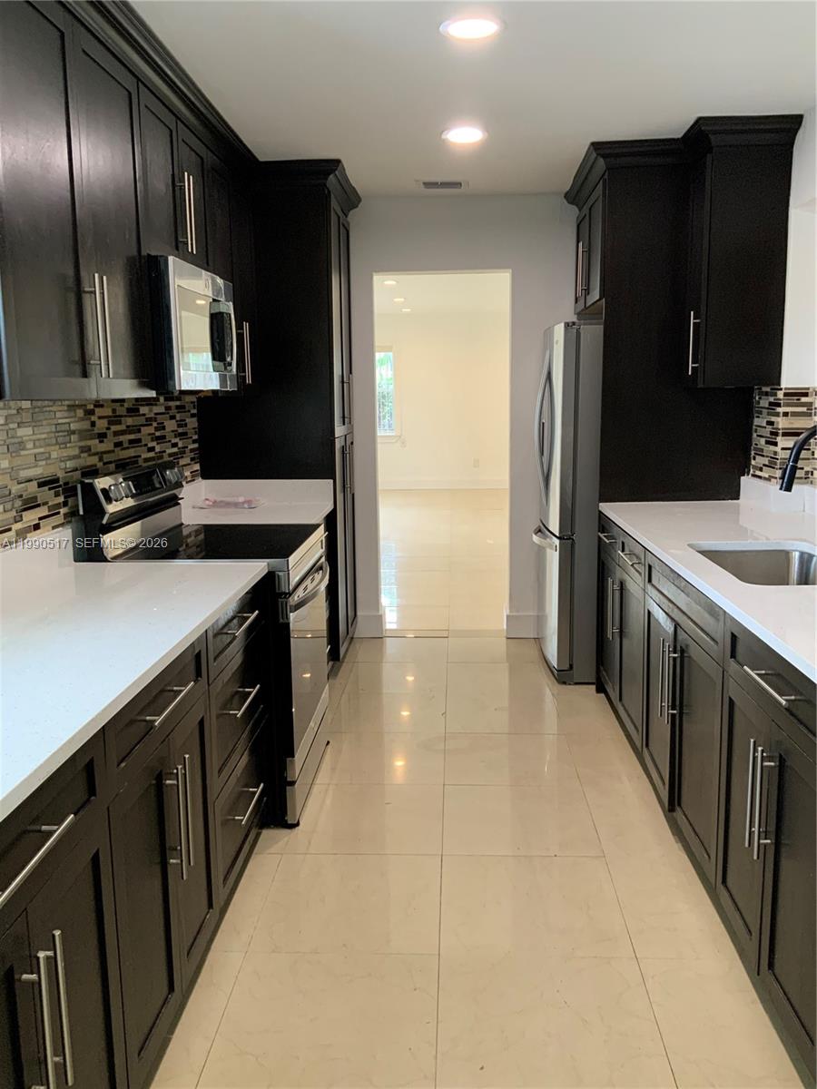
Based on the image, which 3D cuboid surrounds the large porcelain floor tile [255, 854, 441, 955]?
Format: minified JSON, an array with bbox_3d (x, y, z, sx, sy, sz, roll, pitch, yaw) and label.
[{"bbox_3d":[-0.159,1.027,2.632,0.504,0.012,0.504,0,10,3],"label":"large porcelain floor tile"}]

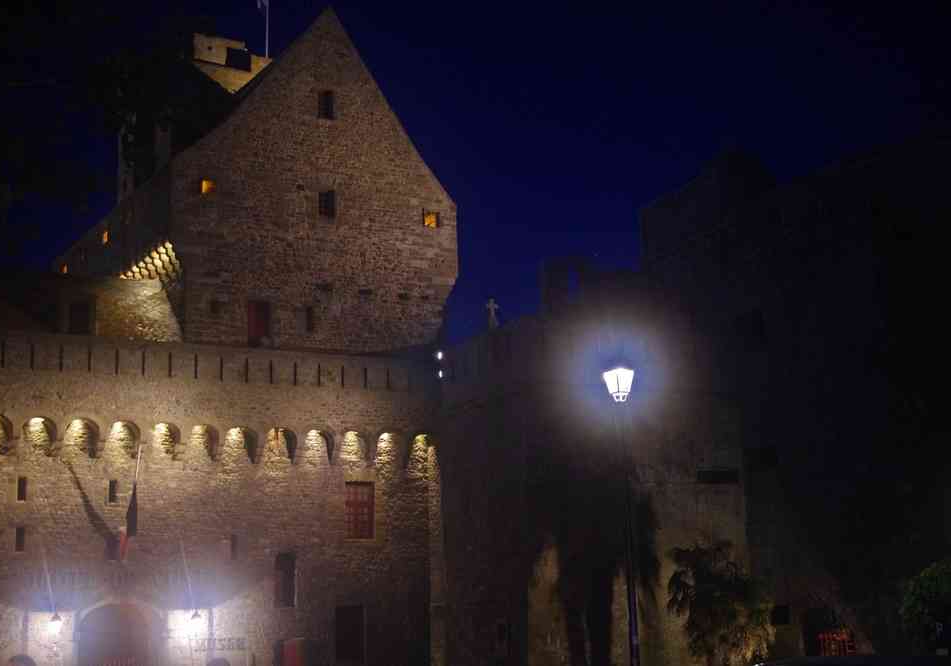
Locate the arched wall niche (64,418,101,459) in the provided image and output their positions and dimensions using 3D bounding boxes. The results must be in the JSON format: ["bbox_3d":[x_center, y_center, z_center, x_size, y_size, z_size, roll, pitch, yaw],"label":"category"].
[{"bbox_3d":[-12.599,3.387,40.923,0.990,1.168,0.550,5,-15,-24],"label":"arched wall niche"}]

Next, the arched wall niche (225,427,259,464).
[{"bbox_3d":[-8.183,3.940,44.647,0.983,1.215,0.500,5,-16,-26],"label":"arched wall niche"}]

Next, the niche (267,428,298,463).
[{"bbox_3d":[-6.853,3.999,45.325,0.959,1.154,0.500,5,-16,-26],"label":"niche"}]

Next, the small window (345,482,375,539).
[{"bbox_3d":[-4.048,6.194,44.529,1.000,1.903,0.250,5,-15,-24],"label":"small window"}]

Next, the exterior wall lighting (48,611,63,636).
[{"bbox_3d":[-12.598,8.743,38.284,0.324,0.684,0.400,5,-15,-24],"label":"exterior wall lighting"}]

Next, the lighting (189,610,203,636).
[{"bbox_3d":[-9.113,9.422,41.542,0.354,0.742,0.354,5,-16,-26],"label":"lighting"}]

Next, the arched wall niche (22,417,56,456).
[{"bbox_3d":[-14.223,3.381,41.642,0.920,1.203,0.500,5,-16,-26],"label":"arched wall niche"}]

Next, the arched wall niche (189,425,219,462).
[{"bbox_3d":[-9.355,3.819,44.067,0.865,1.210,0.500,5,-16,-26],"label":"arched wall niche"}]

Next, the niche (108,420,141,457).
[{"bbox_3d":[-11.401,3.464,41.461,0.886,1.124,0.550,5,-15,-24],"label":"niche"}]

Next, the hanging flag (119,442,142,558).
[{"bbox_3d":[-11.321,5.574,41.878,0.353,3.619,1.500,5,-16,-26],"label":"hanging flag"}]

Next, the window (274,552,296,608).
[{"bbox_3d":[-6.648,8.654,44.656,0.698,1.902,0.300,5,-16,-26],"label":"window"}]

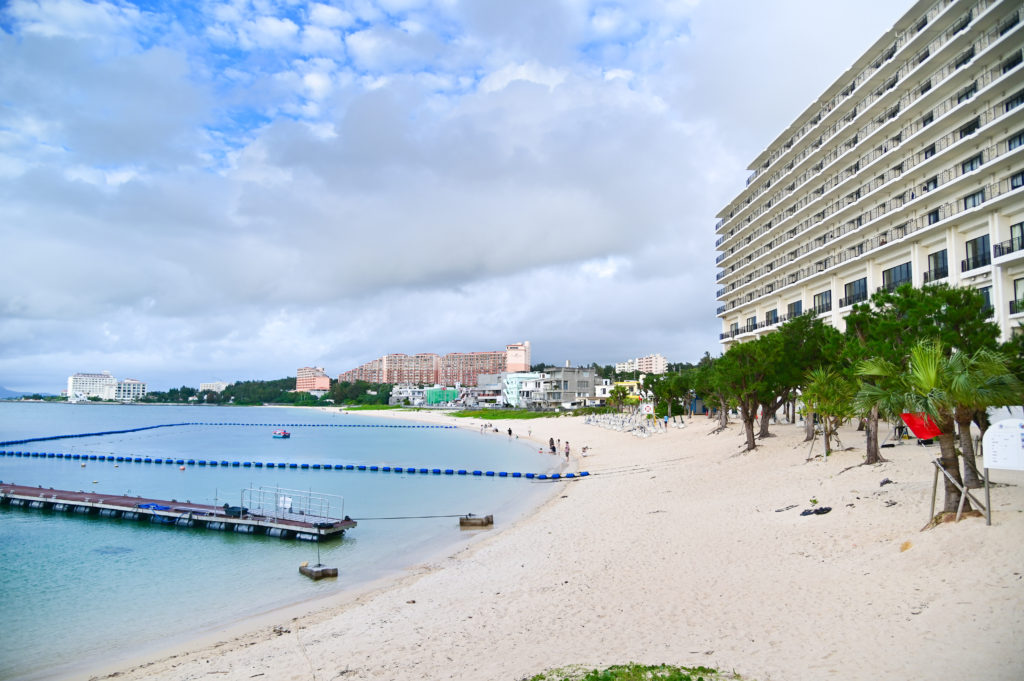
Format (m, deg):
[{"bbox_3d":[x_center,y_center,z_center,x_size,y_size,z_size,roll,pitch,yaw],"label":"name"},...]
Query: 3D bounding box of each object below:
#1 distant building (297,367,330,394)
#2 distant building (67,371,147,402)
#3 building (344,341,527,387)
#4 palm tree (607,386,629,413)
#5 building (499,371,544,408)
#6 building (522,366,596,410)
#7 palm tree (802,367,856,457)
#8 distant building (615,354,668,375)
[{"bbox_3d":[-229.613,46.921,788.943,26.000,32.330,27.000,-4,-6,37],"label":"distant building"},{"bbox_3d":[-470.497,54.880,793.256,82.000,36.420,26.000,3,-6,-30],"label":"distant building"},{"bbox_3d":[-76.429,25.817,690.425,188.000,49.550,38.000,-1,-5,12],"label":"building"},{"bbox_3d":[21.571,12.060,139.480,4.300,5.300,4.300,0,-5,0],"label":"palm tree"},{"bbox_3d":[4.016,15.519,211.456,11.000,11.270,15.000,2,-5,-18],"label":"building"},{"bbox_3d":[14.018,14.420,203.522,13.000,12.030,22.000,2,-5,-18],"label":"building"},{"bbox_3d":[12.179,2.676,26.166,2.000,3.360,2.000,-2,-6,25],"label":"palm tree"},{"bbox_3d":[118.745,24.003,625.330,16.000,18.870,50.000,5,-7,-44],"label":"distant building"}]

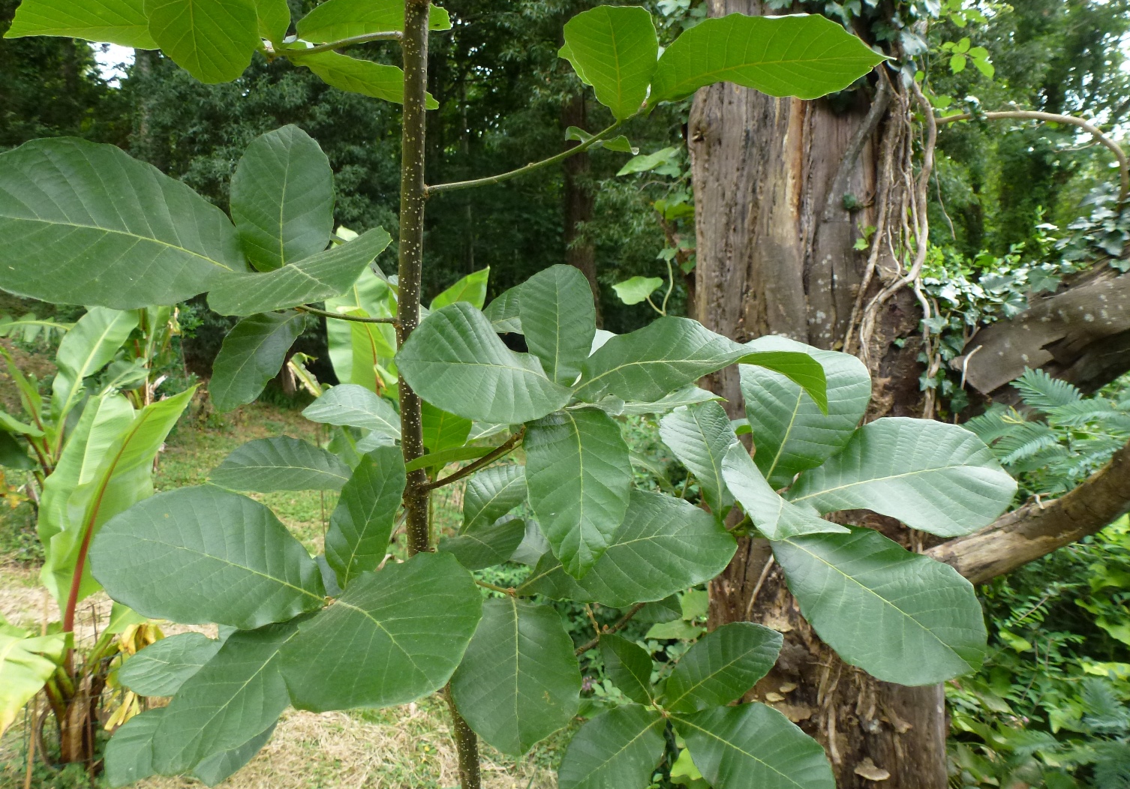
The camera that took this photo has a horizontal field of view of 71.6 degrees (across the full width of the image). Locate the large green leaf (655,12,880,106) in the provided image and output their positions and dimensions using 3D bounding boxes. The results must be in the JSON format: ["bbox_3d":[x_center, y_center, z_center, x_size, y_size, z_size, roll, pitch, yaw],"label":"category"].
[{"bbox_3d":[0.207,-0.341,0.798,0.241,0.085,0.050,-4,36,0],"label":"large green leaf"}]

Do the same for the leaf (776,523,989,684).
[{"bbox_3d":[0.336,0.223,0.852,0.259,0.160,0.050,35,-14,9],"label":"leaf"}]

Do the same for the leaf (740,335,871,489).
[{"bbox_3d":[0.283,0.017,0.941,0.142,0.229,0.055,20,-30,13],"label":"leaf"}]

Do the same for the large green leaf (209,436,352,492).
[{"bbox_3d":[-0.344,0.090,0.971,0.177,0.045,0.095,4,41,-6],"label":"large green leaf"}]

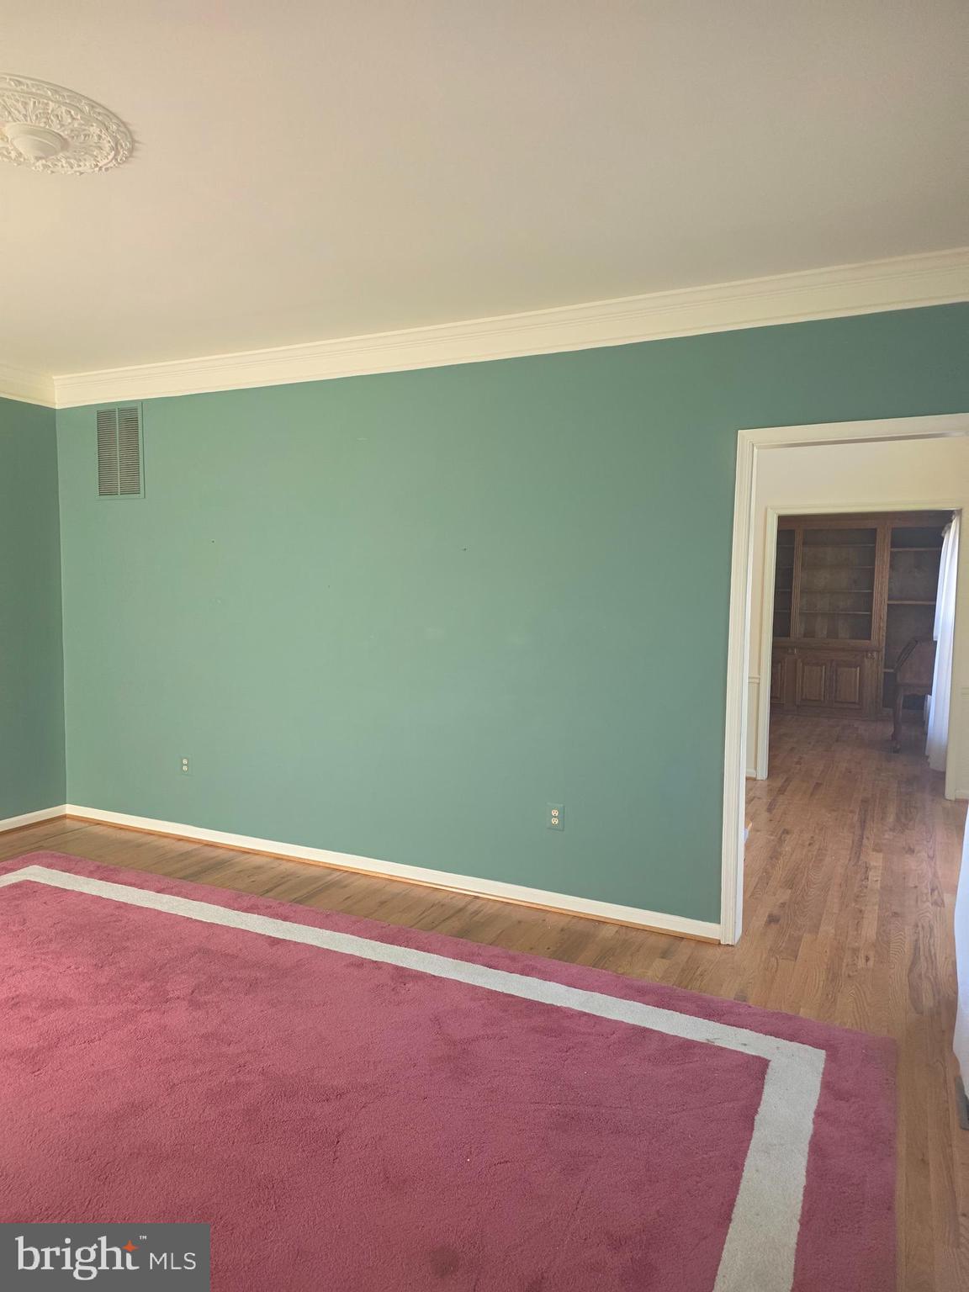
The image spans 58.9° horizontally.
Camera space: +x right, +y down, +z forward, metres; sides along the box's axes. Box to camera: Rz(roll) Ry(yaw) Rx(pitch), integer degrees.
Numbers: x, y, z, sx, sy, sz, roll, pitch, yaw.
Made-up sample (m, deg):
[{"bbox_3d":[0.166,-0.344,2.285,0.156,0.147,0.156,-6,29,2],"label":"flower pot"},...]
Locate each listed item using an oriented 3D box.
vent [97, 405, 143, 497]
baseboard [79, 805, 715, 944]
[{"bbox_3d":[-2.111,-1.116,4.944,0.398,0.533,0.020,3,5,26],"label":"vent"},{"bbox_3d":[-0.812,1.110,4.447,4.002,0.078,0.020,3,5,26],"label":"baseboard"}]

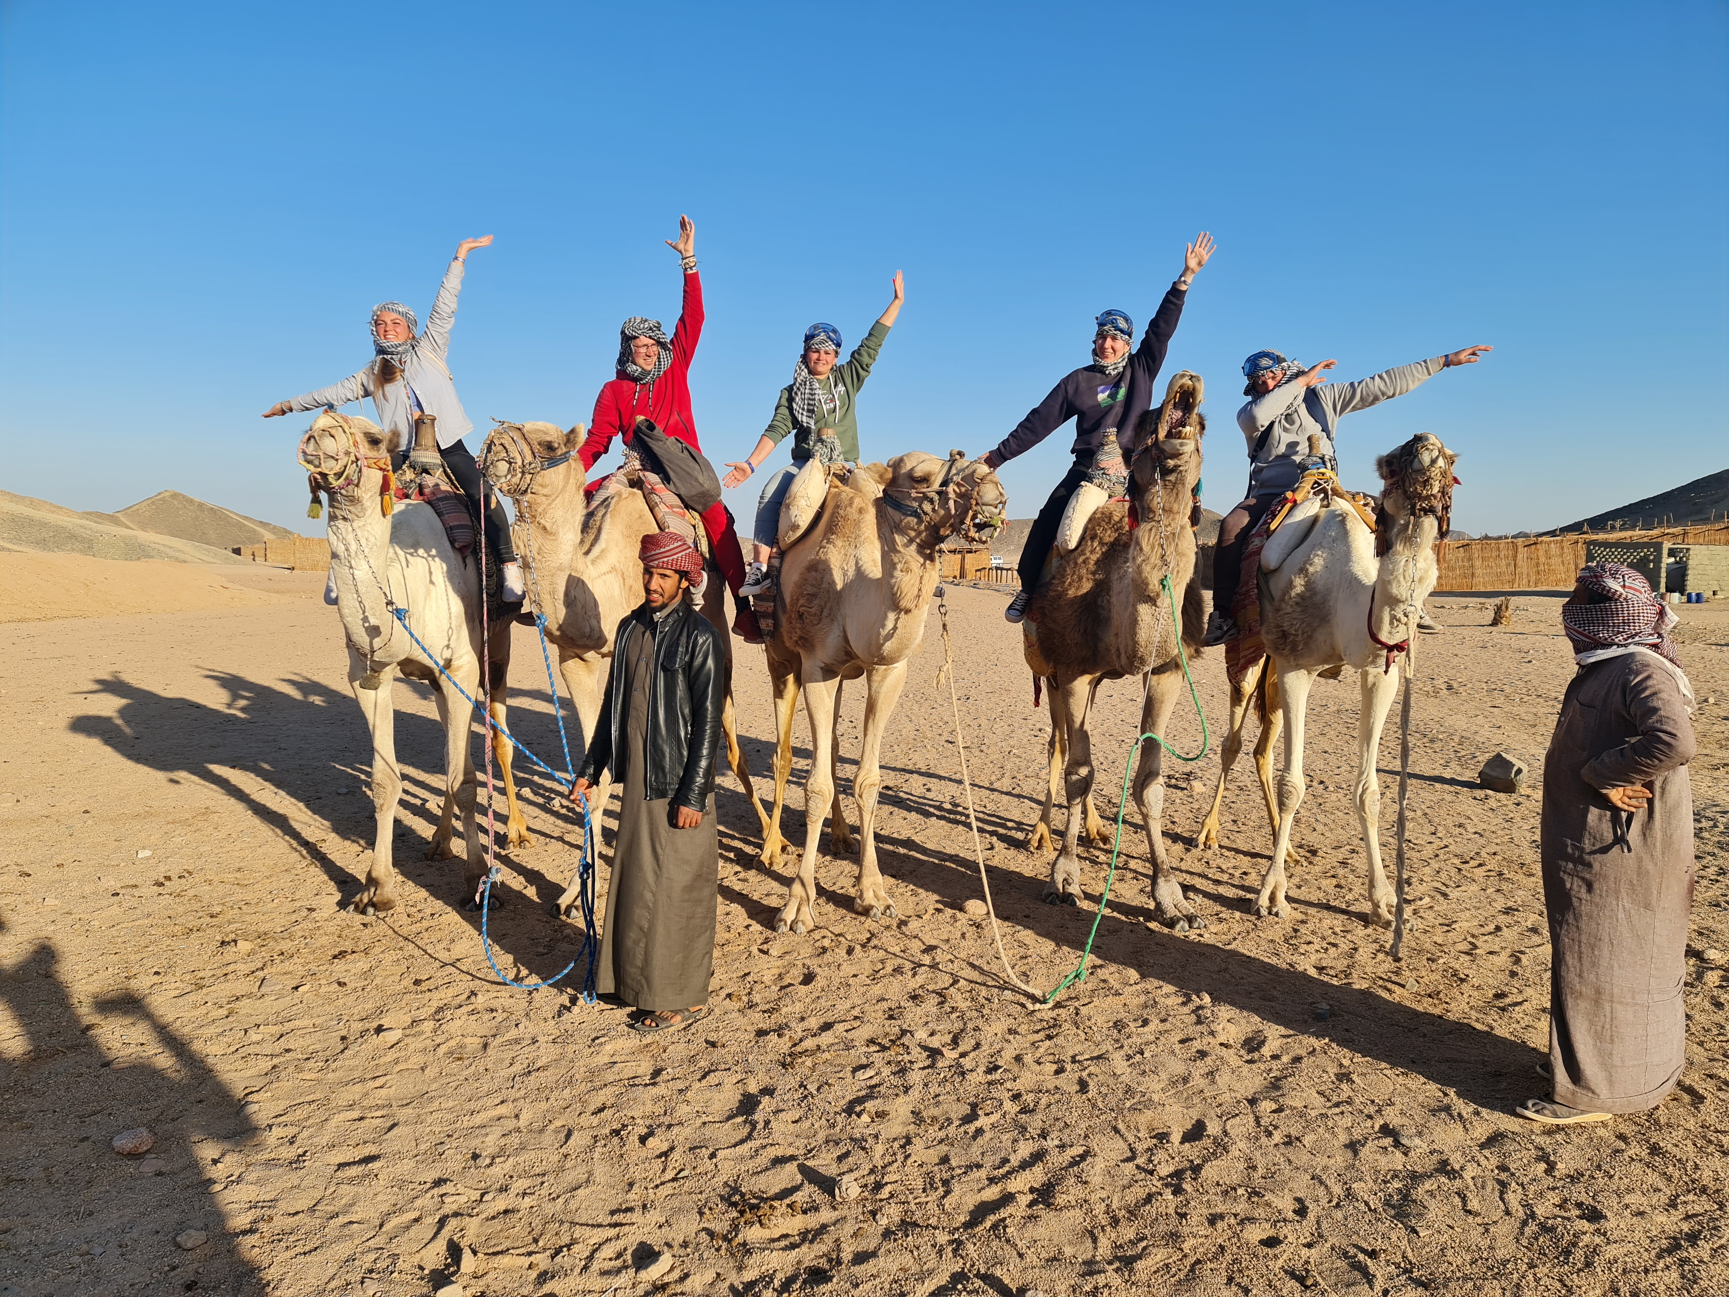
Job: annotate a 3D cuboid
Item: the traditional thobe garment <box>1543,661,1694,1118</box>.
[{"bbox_3d":[2.320,0.668,3.899,0.410,1.370,0.480,1,4,16],"label":"traditional thobe garment"}]

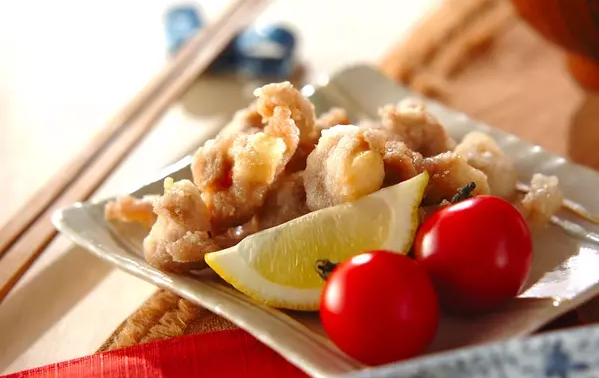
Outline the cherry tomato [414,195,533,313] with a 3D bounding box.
[{"bbox_3d":[0.046,0.017,0.623,0.031,0.030,0.031,0,29,0],"label":"cherry tomato"}]

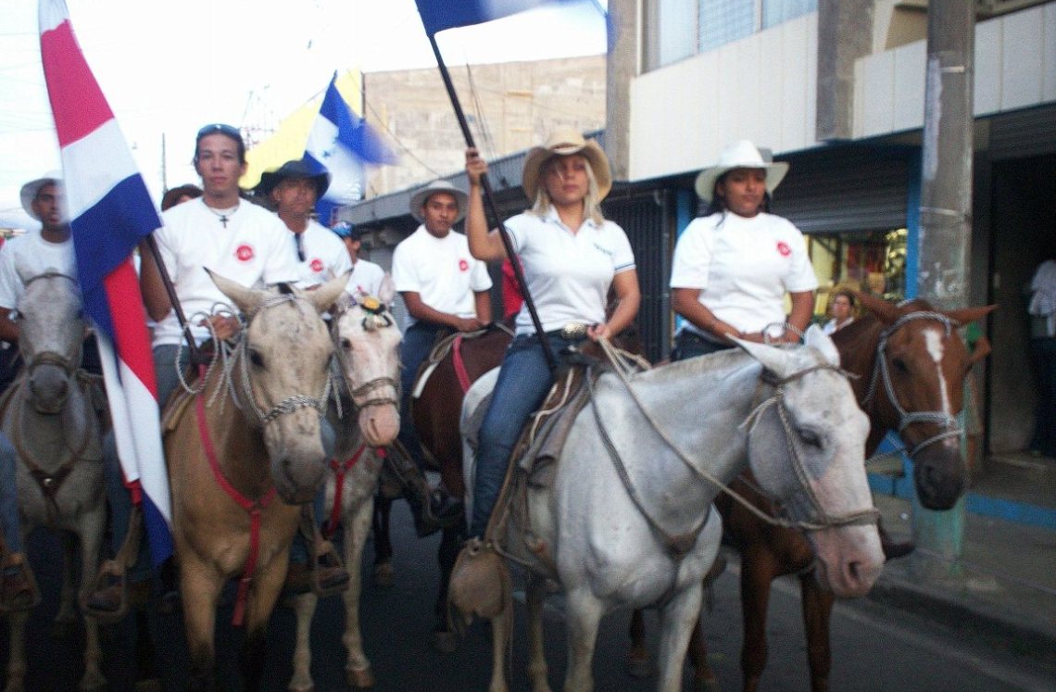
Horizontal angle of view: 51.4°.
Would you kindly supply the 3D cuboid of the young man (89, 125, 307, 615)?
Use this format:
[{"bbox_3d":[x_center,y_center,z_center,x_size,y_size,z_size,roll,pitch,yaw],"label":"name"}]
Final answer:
[{"bbox_3d":[-1.172,0.081,4.000,0.800,1.720,0.650,-1,2,-20],"label":"young man"}]

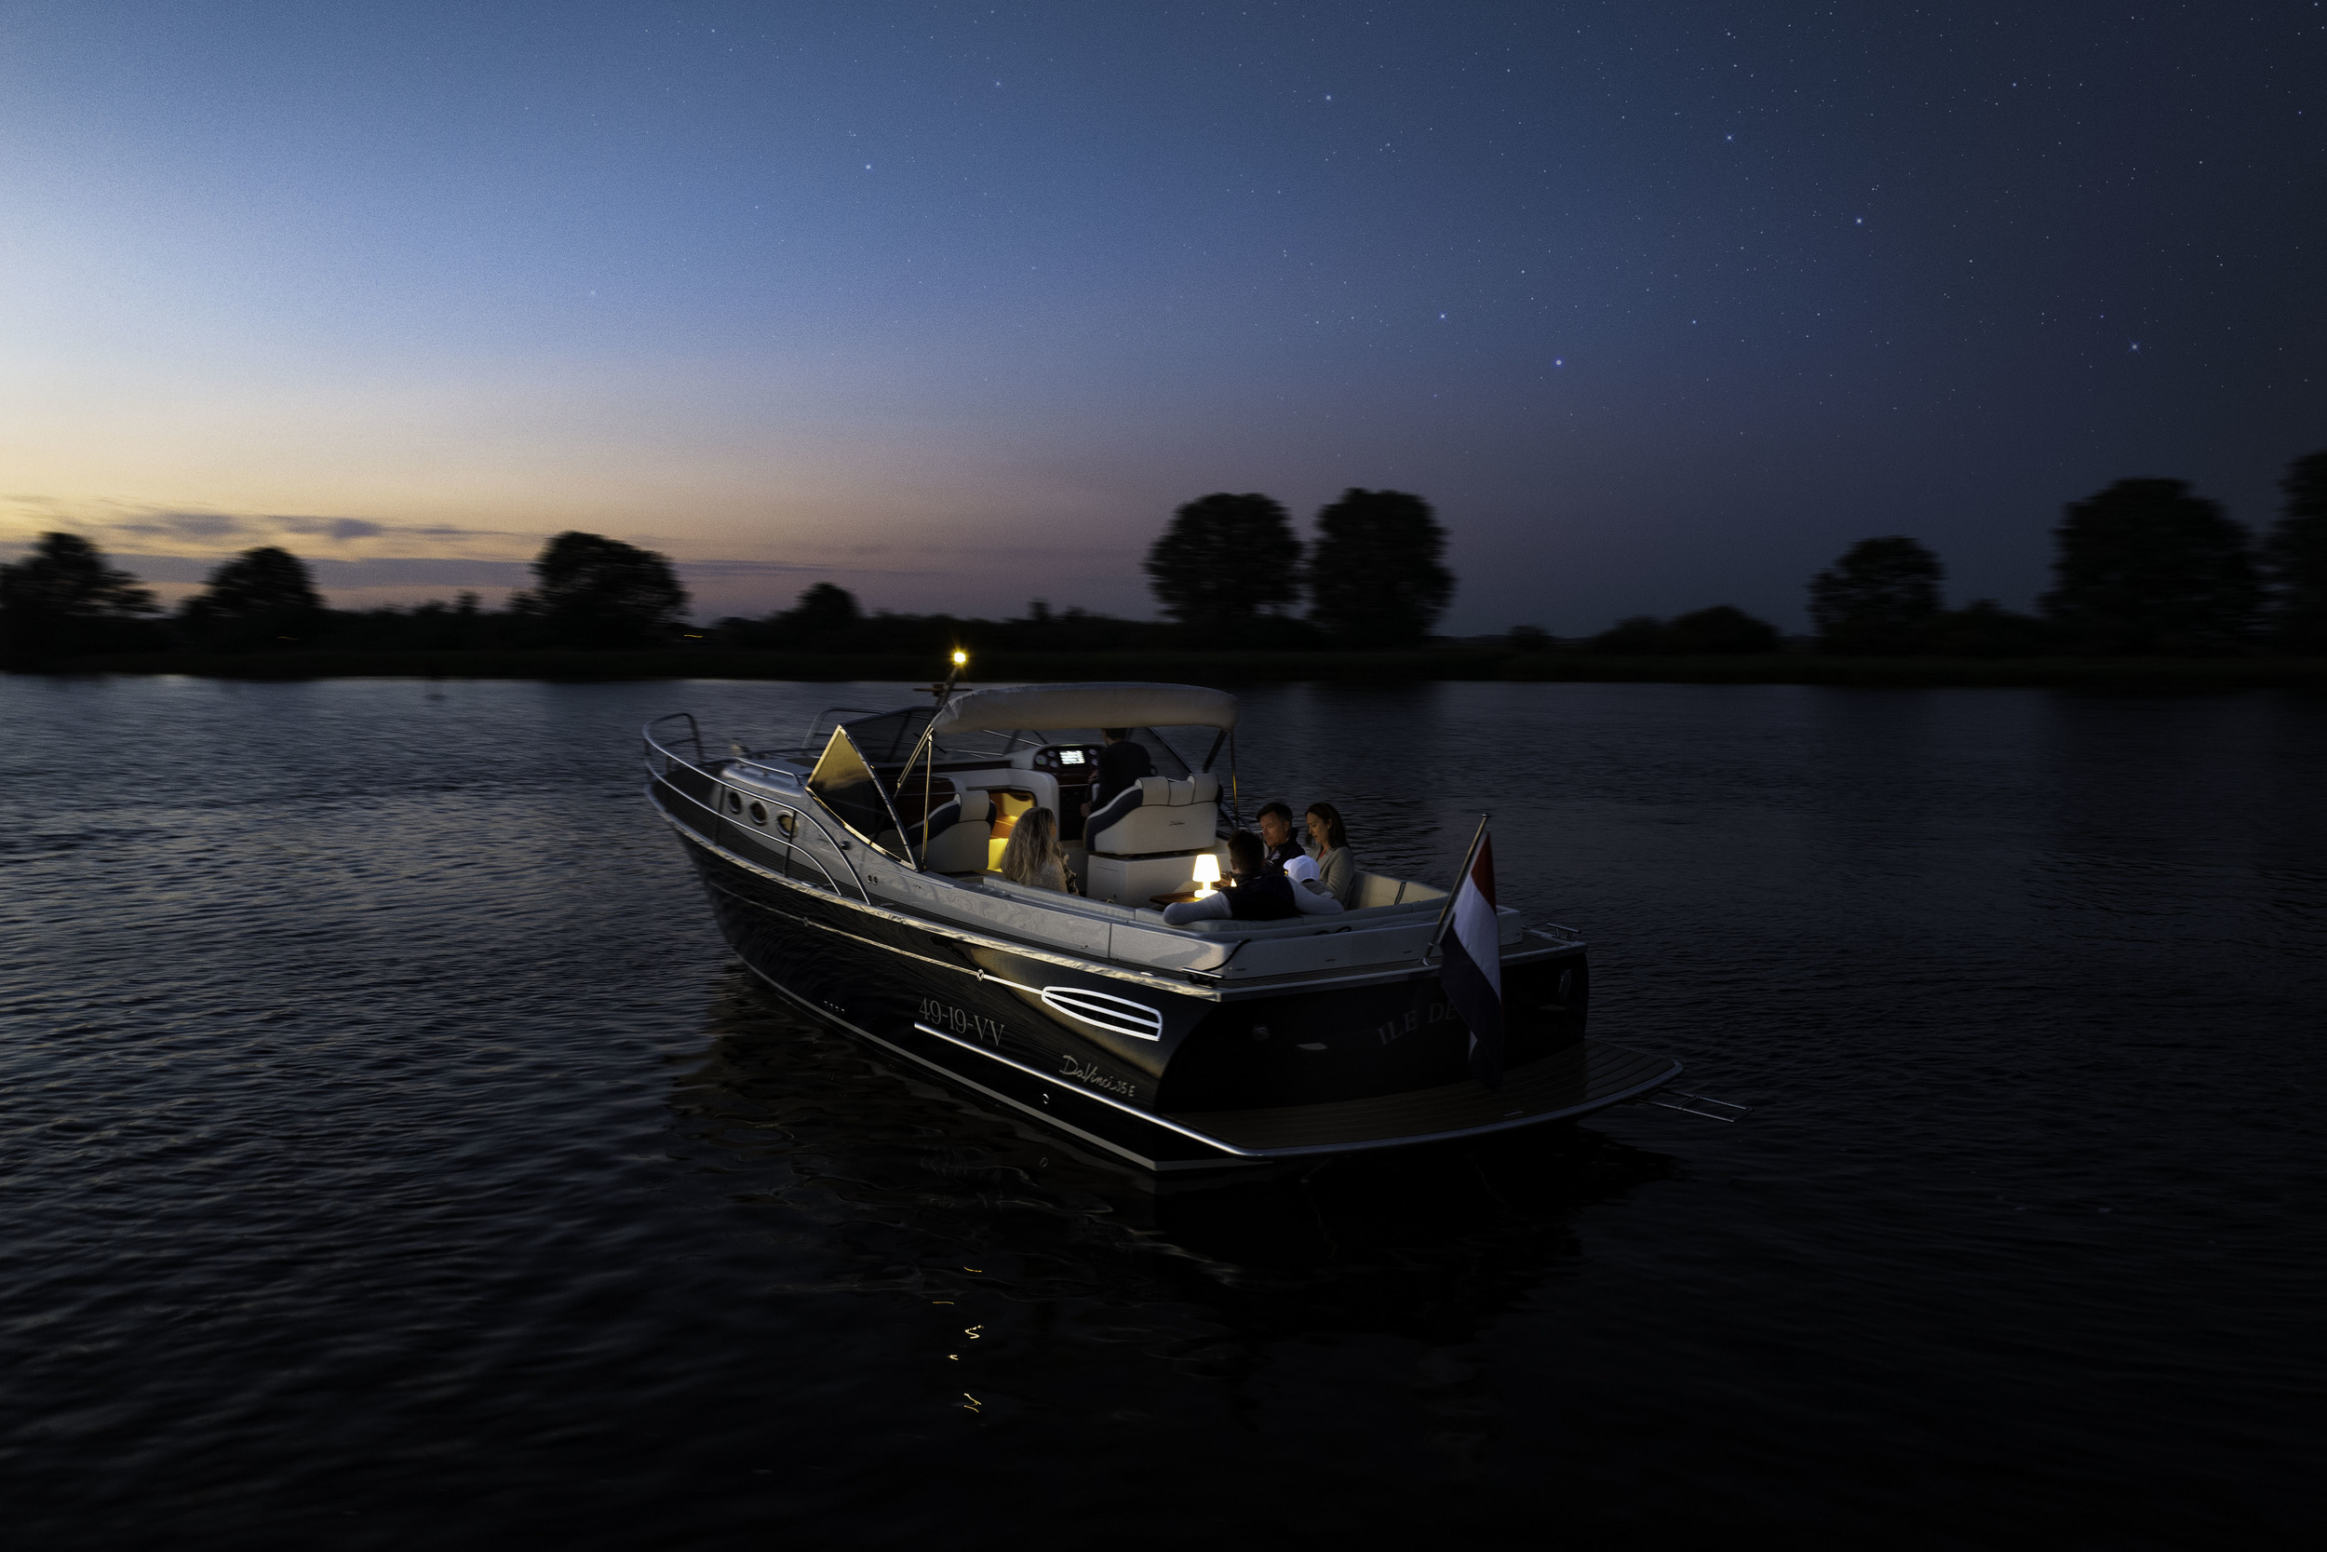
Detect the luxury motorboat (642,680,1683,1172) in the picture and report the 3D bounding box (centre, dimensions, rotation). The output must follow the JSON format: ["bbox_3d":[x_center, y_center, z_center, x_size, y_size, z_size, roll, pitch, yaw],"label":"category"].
[{"bbox_3d":[-1.608,0.505,13.710,3.587,2.603,11.121,-2,4,-38],"label":"luxury motorboat"}]

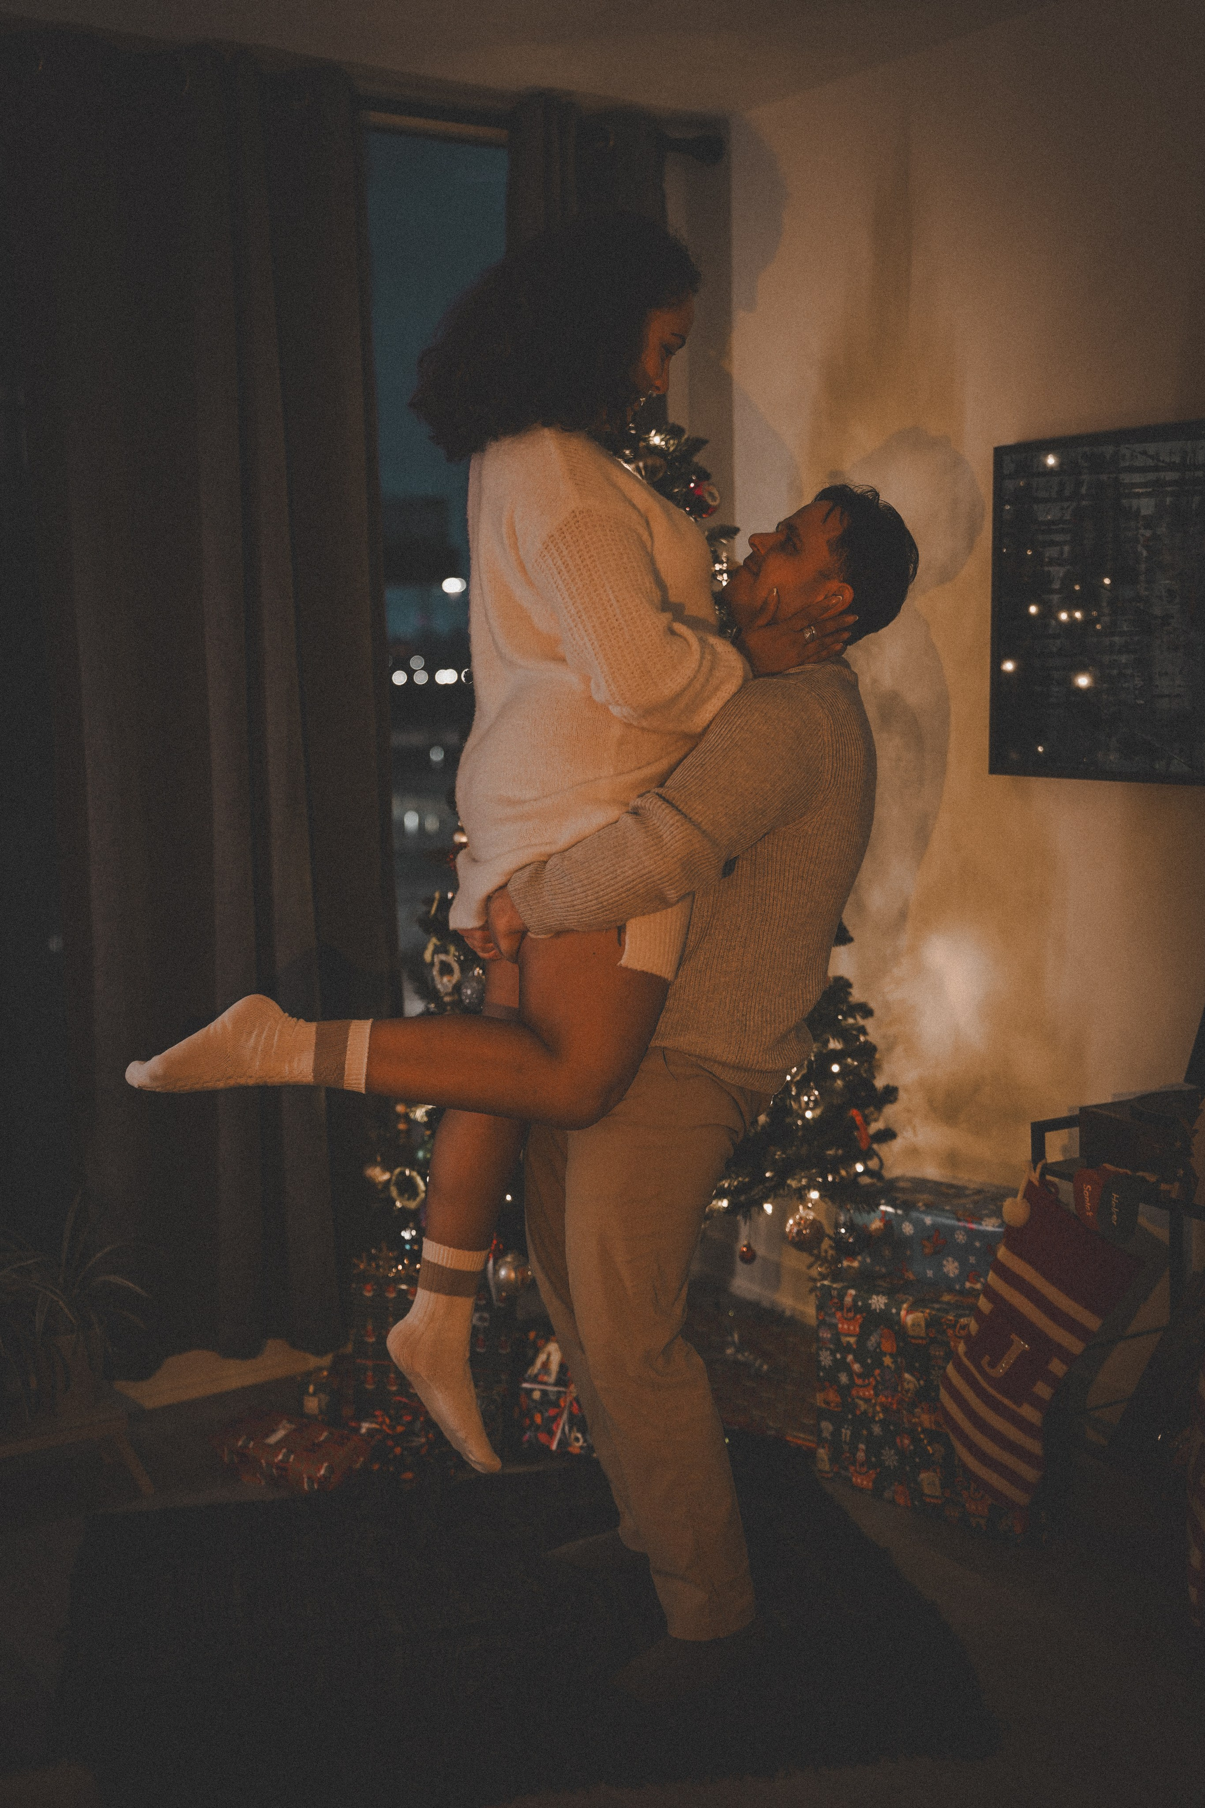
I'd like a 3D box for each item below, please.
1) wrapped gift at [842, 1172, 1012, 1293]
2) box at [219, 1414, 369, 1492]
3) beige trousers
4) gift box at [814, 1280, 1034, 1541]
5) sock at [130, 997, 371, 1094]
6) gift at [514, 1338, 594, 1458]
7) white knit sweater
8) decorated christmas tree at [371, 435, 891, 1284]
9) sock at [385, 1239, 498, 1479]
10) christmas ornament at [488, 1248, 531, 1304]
[{"bbox_3d":[0.624,0.565,3.434,0.360,0.130,0.200,6,10,42],"label":"wrapped gift"},{"bbox_3d":[-0.533,0.949,3.562,0.260,0.055,0.145,3,9,31],"label":"box"},{"bbox_3d":[0.097,0.554,3.013,0.360,0.930,0.450,-4,8,-18],"label":"beige trousers"},{"bbox_3d":[0.614,0.801,3.426,0.430,0.335,0.290,6,11,43],"label":"gift box"},{"bbox_3d":[-0.484,0.193,2.820,0.335,0.132,0.095,-3,8,-10],"label":"sock"},{"bbox_3d":[-0.020,0.837,3.658,0.220,0.225,0.180,2,8,20],"label":"gift"},{"bbox_3d":[-0.004,-0.289,2.900,0.380,0.750,0.470,-3,8,-11],"label":"white knit sweater"},{"bbox_3d":[0.091,-0.016,3.712,0.930,1.900,0.930,1,8,18],"label":"decorated christmas tree"},{"bbox_3d":[-0.229,0.660,3.000,0.163,0.340,0.100,-3,8,-12],"label":"sock"},{"bbox_3d":[-0.157,0.634,3.520,0.068,0.078,0.068,-1,8,0],"label":"christmas ornament"}]

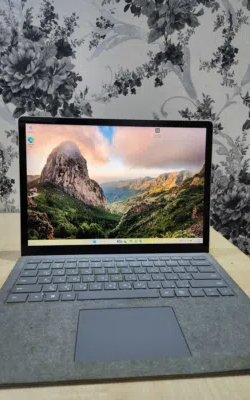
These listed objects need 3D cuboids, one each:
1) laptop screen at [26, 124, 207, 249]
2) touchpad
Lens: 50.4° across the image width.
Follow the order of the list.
[{"bbox_3d":[-0.010,-0.022,0.429,0.287,0.192,0.006,0,4,-5],"label":"laptop screen"},{"bbox_3d":[0.005,0.134,0.269,0.106,0.005,0.070,0,15,-5],"label":"touchpad"}]

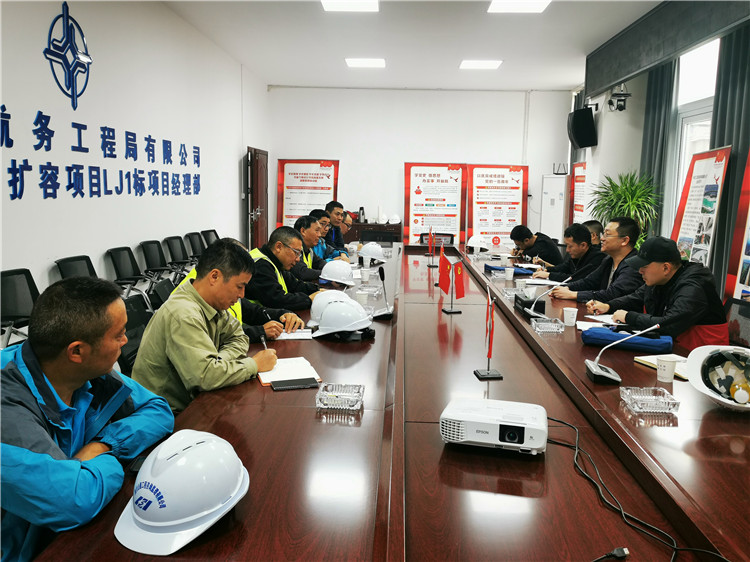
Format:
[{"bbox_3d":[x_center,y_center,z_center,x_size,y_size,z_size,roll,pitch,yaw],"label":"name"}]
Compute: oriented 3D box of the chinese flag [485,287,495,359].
[{"bbox_3d":[0.460,0.160,2.537,0.050,0.250,0.300,1,8,2],"label":"chinese flag"}]

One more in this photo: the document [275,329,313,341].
[{"bbox_3d":[-0.382,0.244,2.934,0.210,0.012,0.200,0,8,-5],"label":"document"}]

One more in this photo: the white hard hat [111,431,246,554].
[{"bbox_3d":[-0.388,0.396,1.254,0.210,0.150,0.275,8,24,39],"label":"white hard hat"}]

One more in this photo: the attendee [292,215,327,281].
[{"bbox_3d":[-0.590,0.109,4.993,0.740,1.250,0.530,2,8,7],"label":"attendee"}]

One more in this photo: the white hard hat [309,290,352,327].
[{"bbox_3d":[-0.197,0.146,3.098,0.275,0.180,0.215,0,9,-6],"label":"white hard hat"}]

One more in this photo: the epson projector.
[{"bbox_3d":[0.365,0.440,1.909,0.302,0.084,0.240,4,12,13],"label":"epson projector"}]

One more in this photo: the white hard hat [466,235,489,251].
[{"bbox_3d":[1.215,-0.449,7.512,0.280,0.180,0.220,7,8,5],"label":"white hard hat"}]

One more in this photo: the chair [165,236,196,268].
[{"bbox_3d":[-1.961,-0.035,6.844,0.570,0.850,0.570,2,9,2],"label":"chair"}]

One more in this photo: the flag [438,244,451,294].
[{"bbox_3d":[0.449,-0.055,3.879,0.030,0.250,0.140,-2,9,-20],"label":"flag"}]

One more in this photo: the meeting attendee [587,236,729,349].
[{"bbox_3d":[1.501,0.398,3.220,0.750,1.220,0.550,3,8,15],"label":"meeting attendee"}]

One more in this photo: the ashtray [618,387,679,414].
[{"bbox_3d":[0.897,0.392,2.058,0.150,0.046,0.150,2,9,2],"label":"ashtray"}]

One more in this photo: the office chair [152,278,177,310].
[{"bbox_3d":[-0.810,0.472,3.258,0.570,0.950,0.570,1,8,-1],"label":"office chair"}]

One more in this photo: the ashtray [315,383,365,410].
[{"bbox_3d":[-0.105,0.372,2.019,0.137,0.033,0.137,2,8,7],"label":"ashtray"}]

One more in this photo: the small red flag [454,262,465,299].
[{"bbox_3d":[0.513,-0.003,3.802,0.030,0.210,0.140,-1,9,-15],"label":"small red flag"}]

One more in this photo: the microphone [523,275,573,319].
[{"bbox_3d":[0.919,0.087,3.232,0.300,0.280,0.130,4,9,19],"label":"microphone"}]

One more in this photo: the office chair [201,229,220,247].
[{"bbox_3d":[-1.905,-0.223,8.099,0.570,0.850,0.570,2,9,7],"label":"office chair"}]

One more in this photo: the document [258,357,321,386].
[{"bbox_3d":[-0.341,0.340,2.386,0.210,0.015,0.300,-1,8,-15],"label":"document"}]

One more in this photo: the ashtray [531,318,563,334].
[{"bbox_3d":[0.855,0.225,3.129,0.137,0.033,0.137,2,8,4],"label":"ashtray"}]

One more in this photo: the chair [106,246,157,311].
[{"bbox_3d":[-1.857,0.191,5.365,0.600,0.950,0.580,1,8,2],"label":"chair"}]

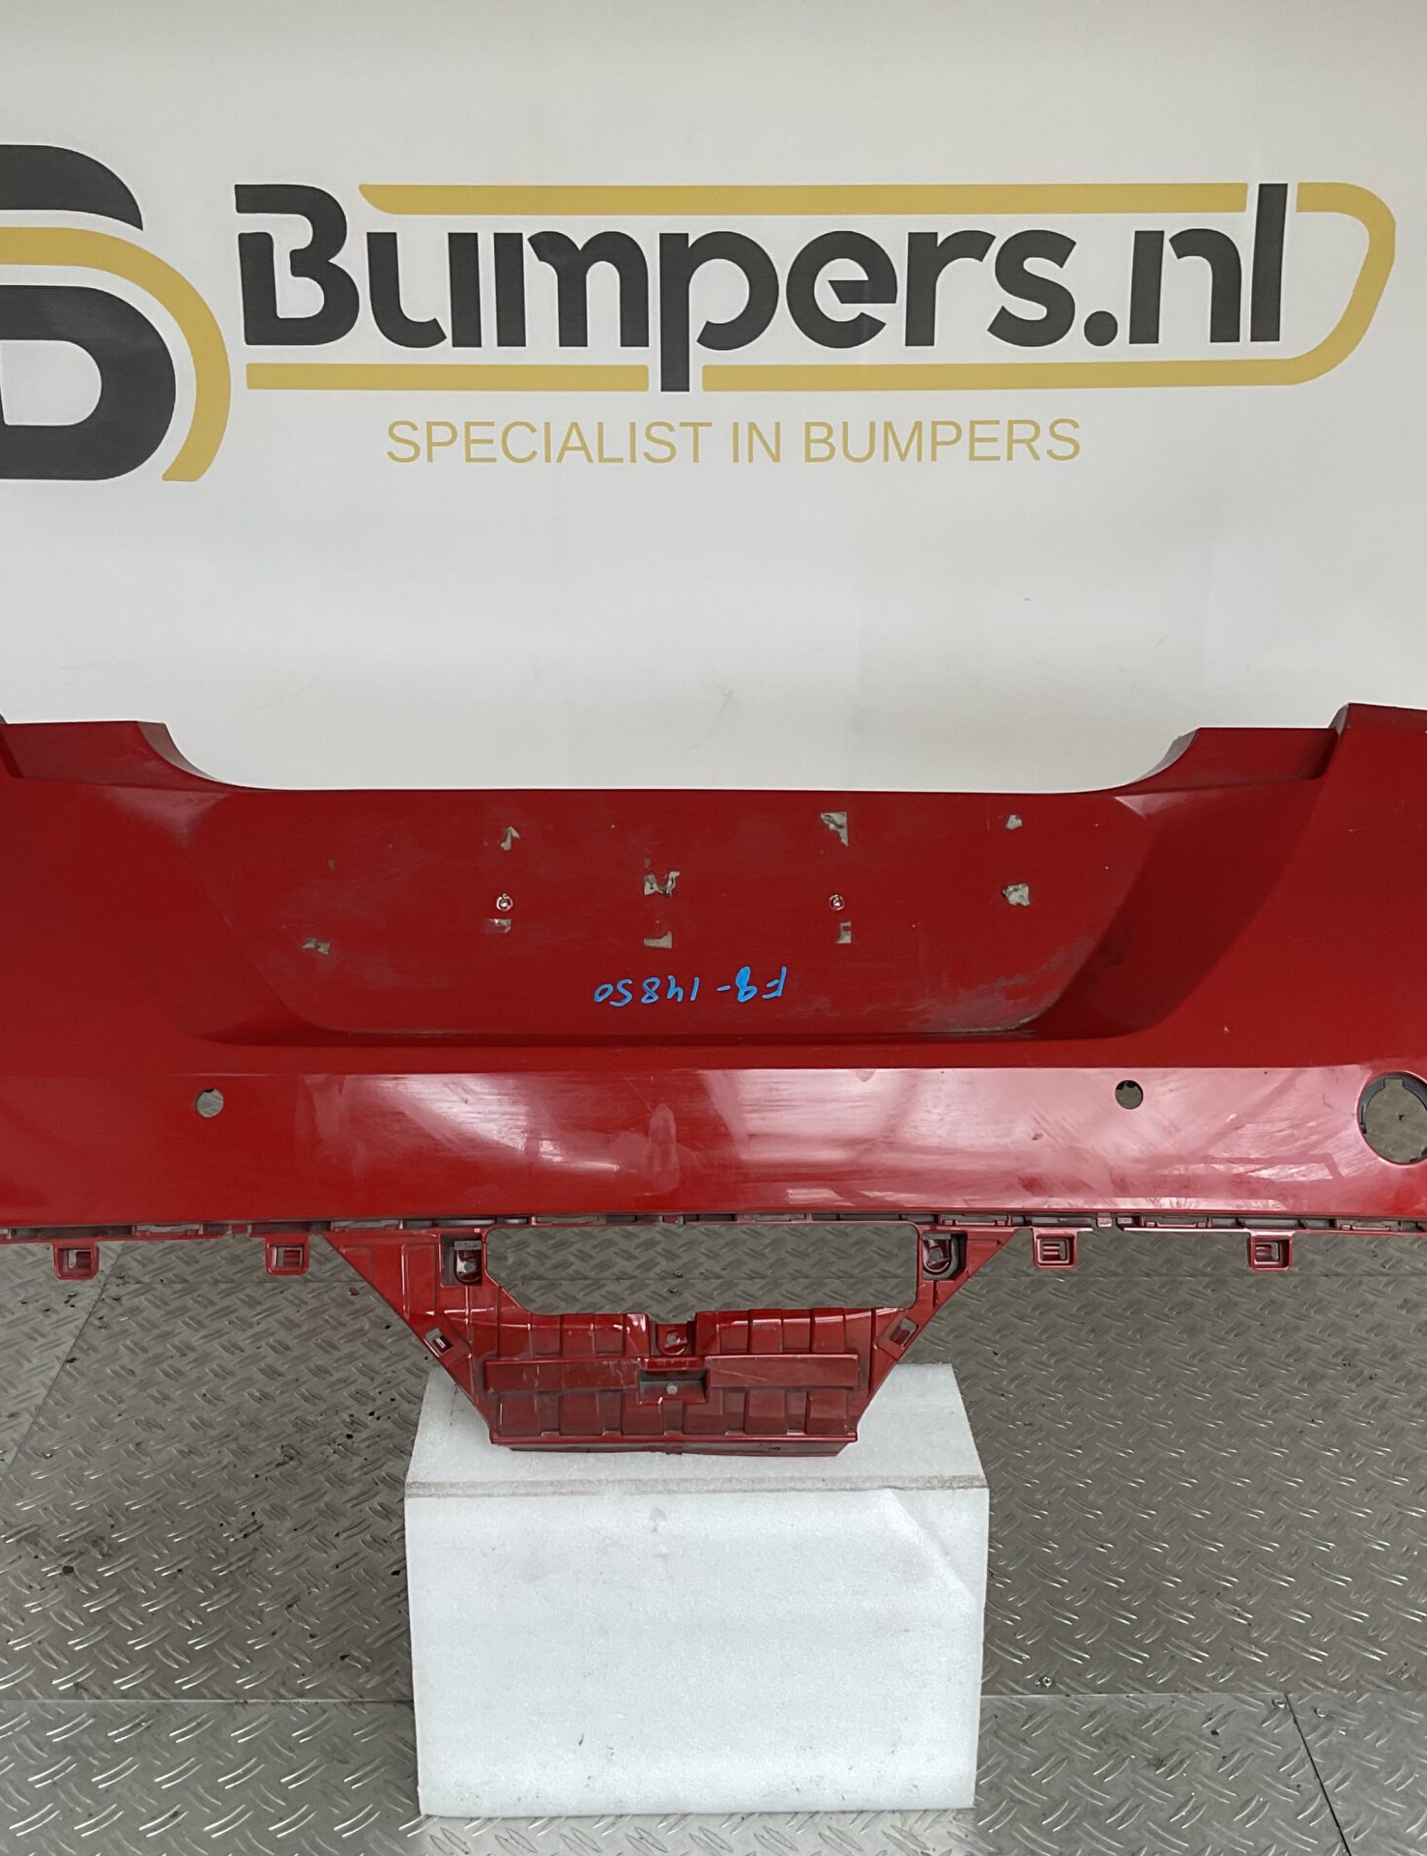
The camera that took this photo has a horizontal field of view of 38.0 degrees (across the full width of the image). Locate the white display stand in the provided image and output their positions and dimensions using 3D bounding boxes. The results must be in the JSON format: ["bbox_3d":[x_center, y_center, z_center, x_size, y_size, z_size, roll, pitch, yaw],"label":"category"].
[{"bbox_3d":[-0.012,0.482,1.529,0.395,0.264,0.170,0,18,0],"label":"white display stand"}]

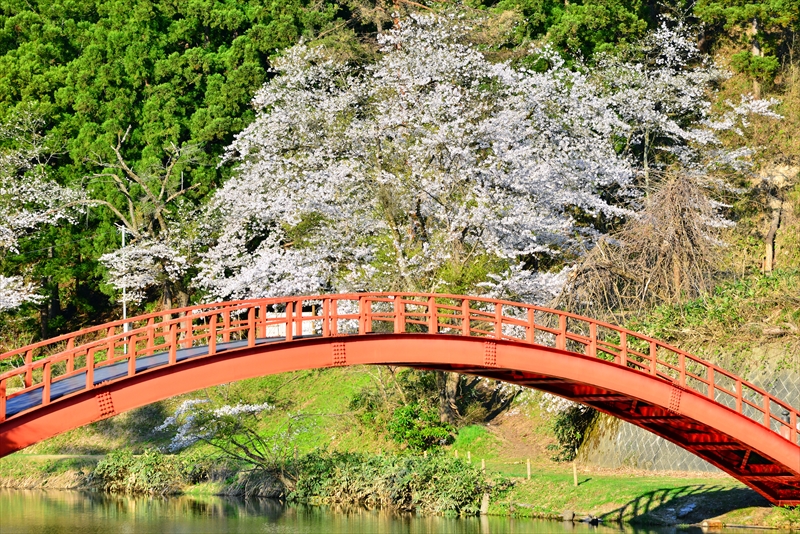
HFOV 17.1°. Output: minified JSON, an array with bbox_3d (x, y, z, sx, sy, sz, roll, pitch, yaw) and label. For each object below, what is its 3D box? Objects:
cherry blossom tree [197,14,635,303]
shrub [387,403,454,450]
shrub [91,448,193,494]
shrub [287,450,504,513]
[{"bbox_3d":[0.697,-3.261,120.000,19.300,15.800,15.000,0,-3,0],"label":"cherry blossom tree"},{"bbox_3d":[0.880,6.889,114.500,2.900,1.950,2.400,0,-3,0],"label":"shrub"},{"bbox_3d":[-11.820,9.337,121.500,3.900,2.050,2.400,-2,-3,30],"label":"shrub"},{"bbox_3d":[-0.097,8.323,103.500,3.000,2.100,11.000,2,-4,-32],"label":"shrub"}]

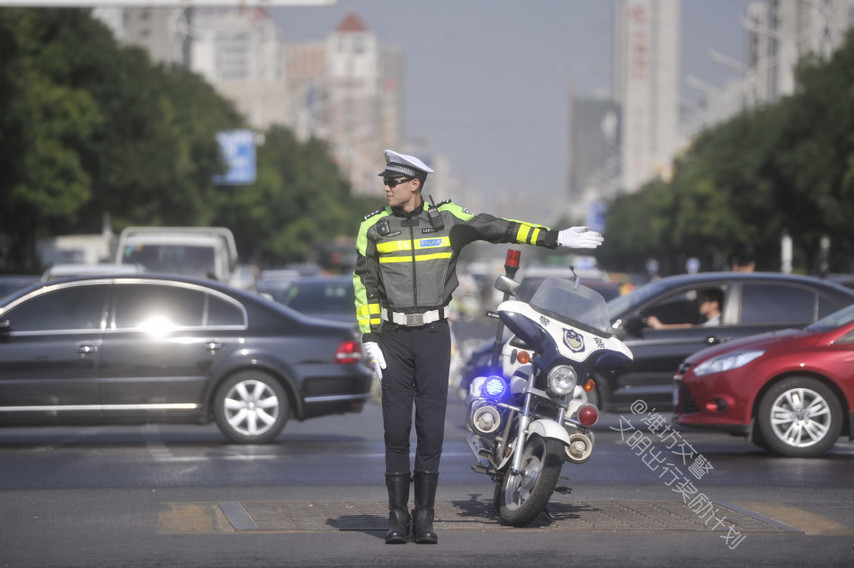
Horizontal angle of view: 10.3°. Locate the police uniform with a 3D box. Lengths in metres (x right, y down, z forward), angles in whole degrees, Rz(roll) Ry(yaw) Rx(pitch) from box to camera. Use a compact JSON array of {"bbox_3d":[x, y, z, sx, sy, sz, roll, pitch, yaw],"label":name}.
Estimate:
[{"bbox_3d":[0.167,0.308,23.000,1.050,1.900,0.380,0,0,5],"label":"police uniform"}]

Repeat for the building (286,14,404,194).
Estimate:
[{"bbox_3d":[-22.300,-34.400,1300.000,32.000,78.000,30.000,0,0,0],"label":"building"}]

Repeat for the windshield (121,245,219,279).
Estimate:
[{"bbox_3d":[-3.980,-0.250,73.000,1.500,0.680,0.300,0,0,1],"label":"windshield"}]

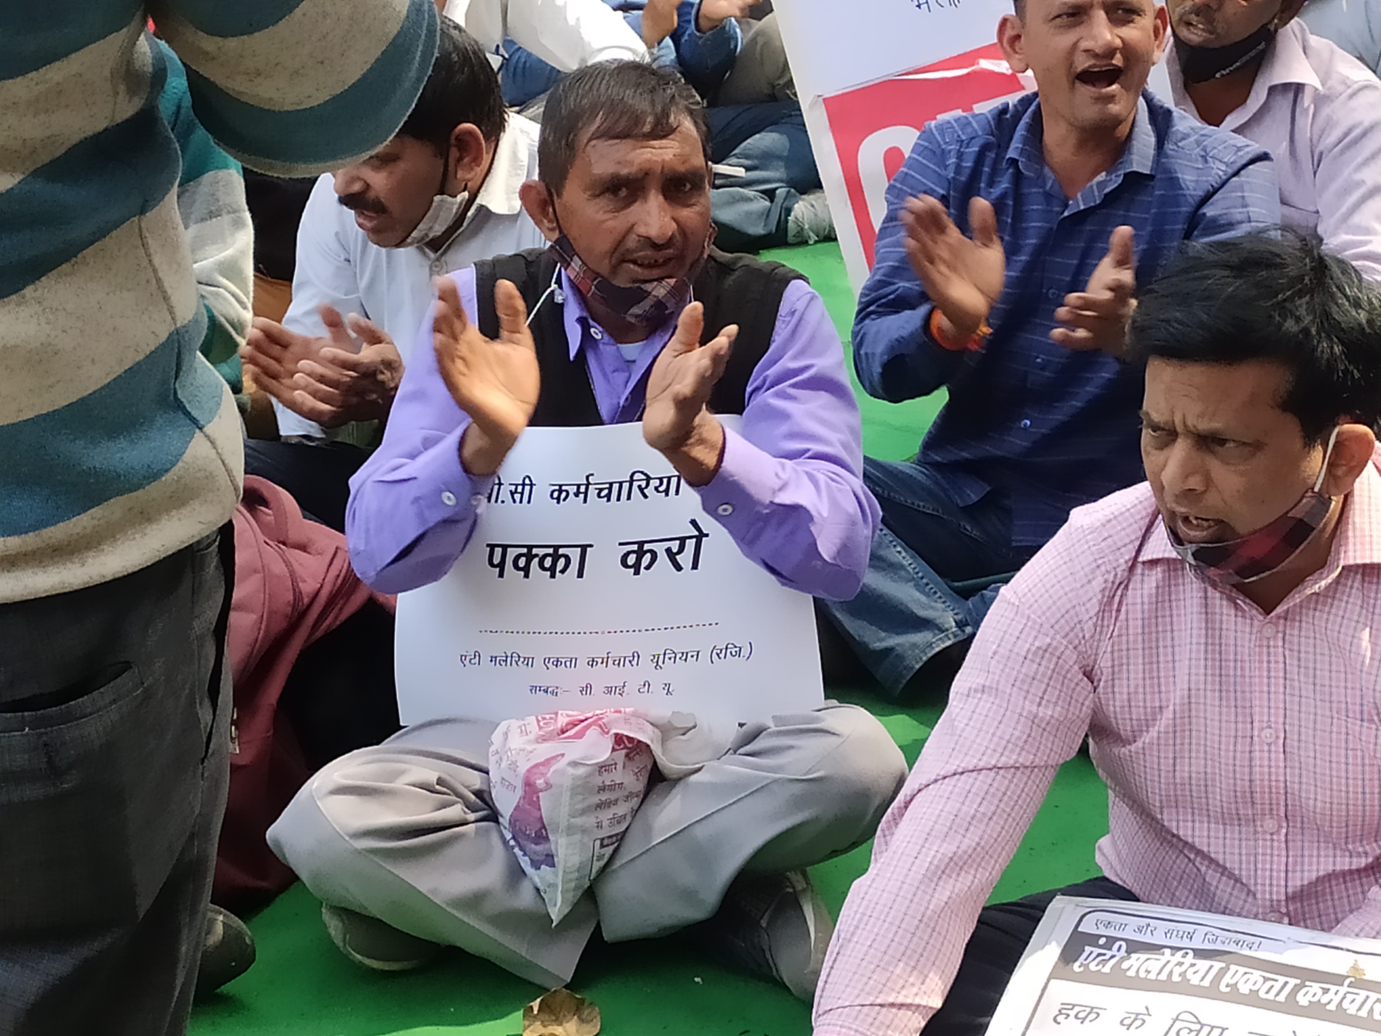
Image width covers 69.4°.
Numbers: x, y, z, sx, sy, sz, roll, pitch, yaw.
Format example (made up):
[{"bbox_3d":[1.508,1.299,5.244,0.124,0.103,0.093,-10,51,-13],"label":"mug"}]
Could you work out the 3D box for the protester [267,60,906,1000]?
[{"bbox_3d":[-0.117,0.021,1.115,0.760,0.875,0.640,-5,36,-6],"label":"protester"}]

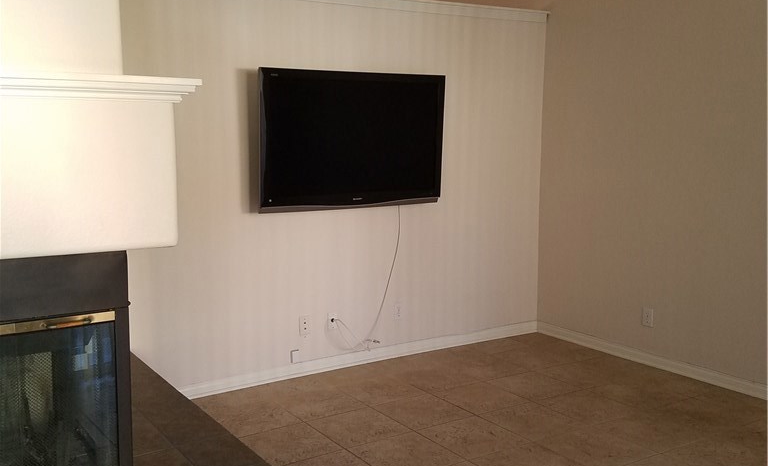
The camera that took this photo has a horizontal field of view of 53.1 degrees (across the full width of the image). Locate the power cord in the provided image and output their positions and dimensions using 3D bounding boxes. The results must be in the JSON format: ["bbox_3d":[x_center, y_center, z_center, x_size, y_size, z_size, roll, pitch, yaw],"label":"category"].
[{"bbox_3d":[-0.116,0.298,4.923,0.540,0.920,0.100,-5,9,-33],"label":"power cord"}]

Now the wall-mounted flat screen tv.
[{"bbox_3d":[-0.182,-0.564,4.656,1.255,0.790,0.115,-4,11,-32],"label":"wall-mounted flat screen tv"}]

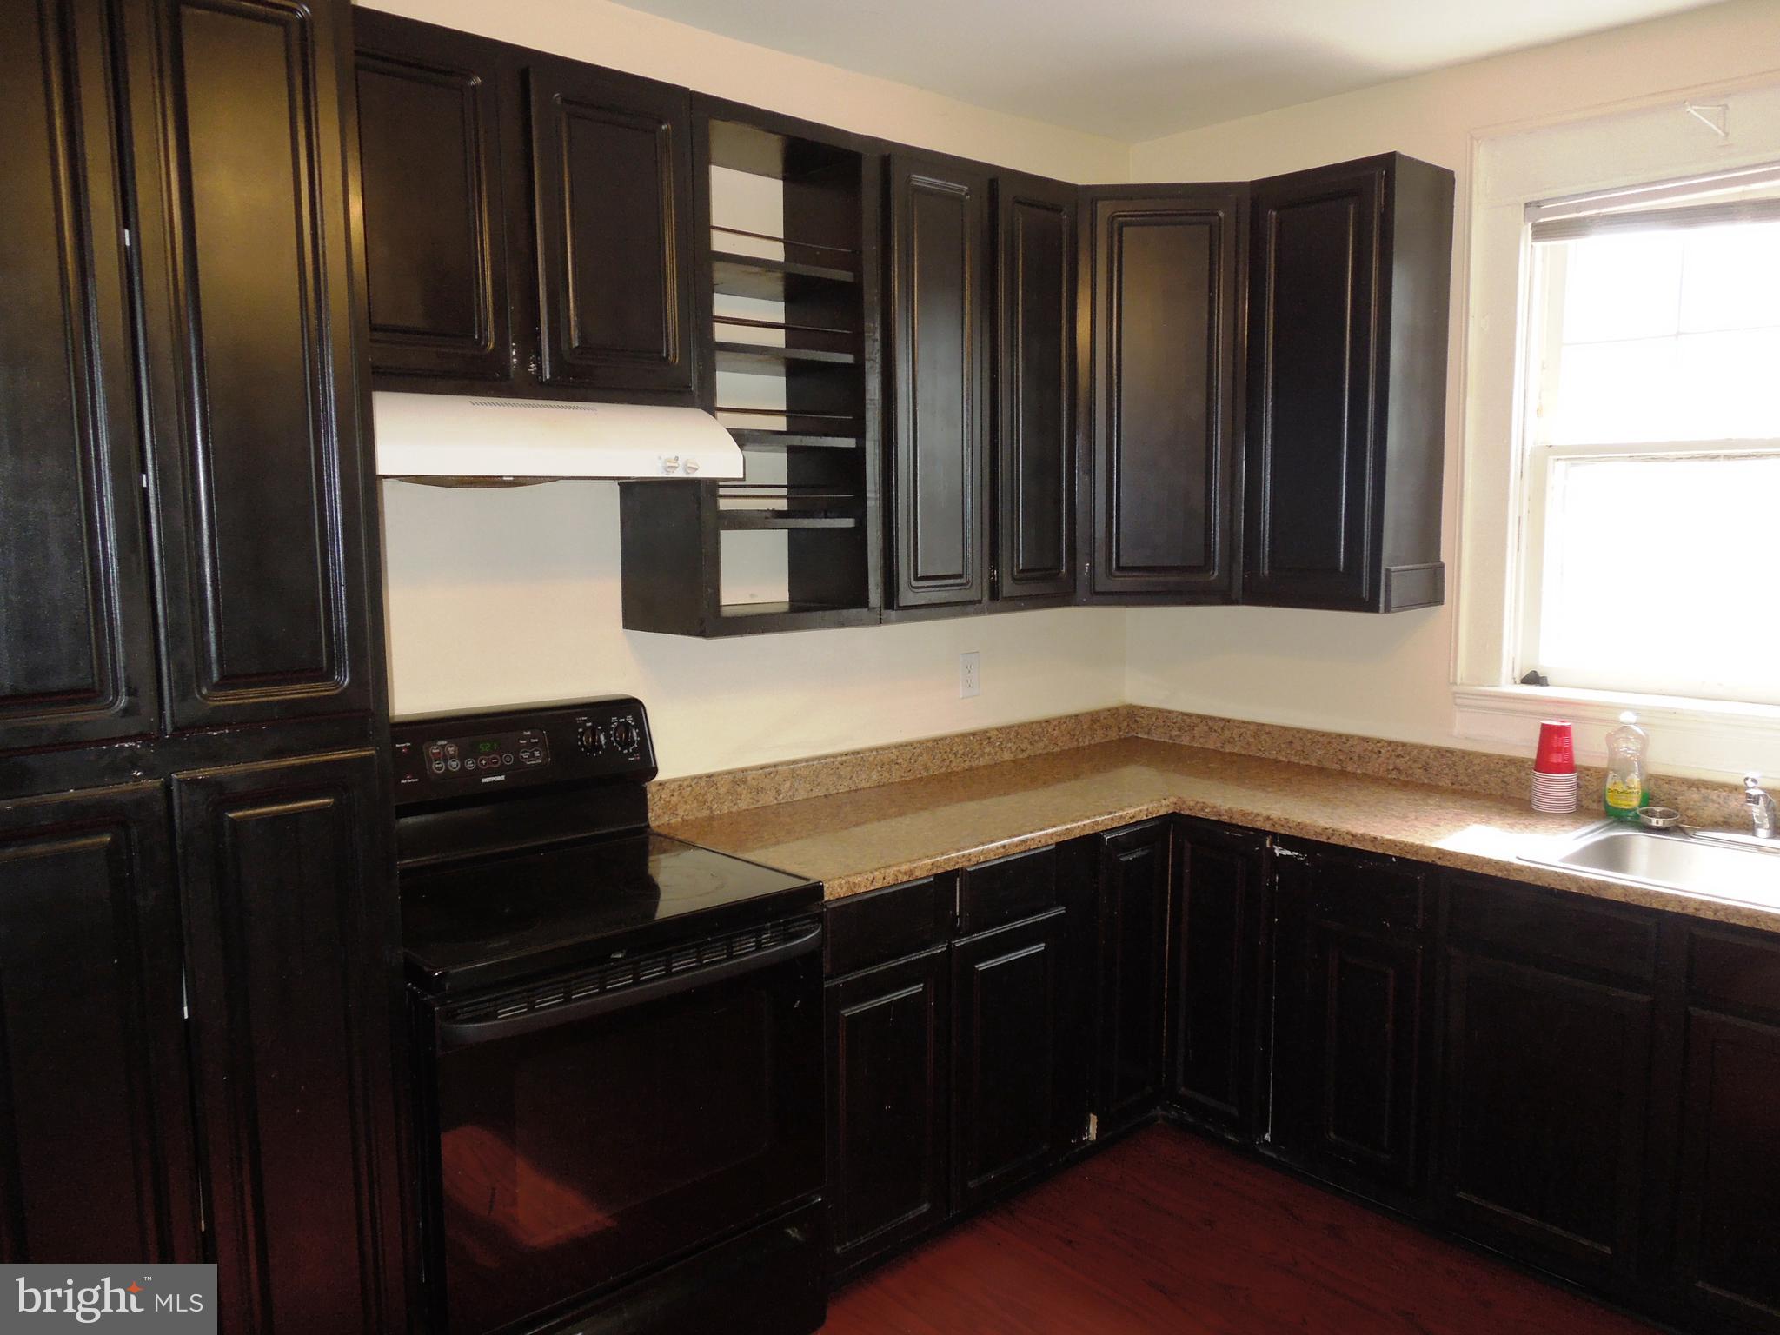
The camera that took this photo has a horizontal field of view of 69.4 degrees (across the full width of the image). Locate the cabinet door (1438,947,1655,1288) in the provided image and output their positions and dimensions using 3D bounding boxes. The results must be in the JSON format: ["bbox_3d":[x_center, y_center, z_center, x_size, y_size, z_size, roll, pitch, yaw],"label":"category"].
[{"bbox_3d":[1.320,0.902,2.621,0.027,0.587,0.397,-6,8,-41],"label":"cabinet door"}]

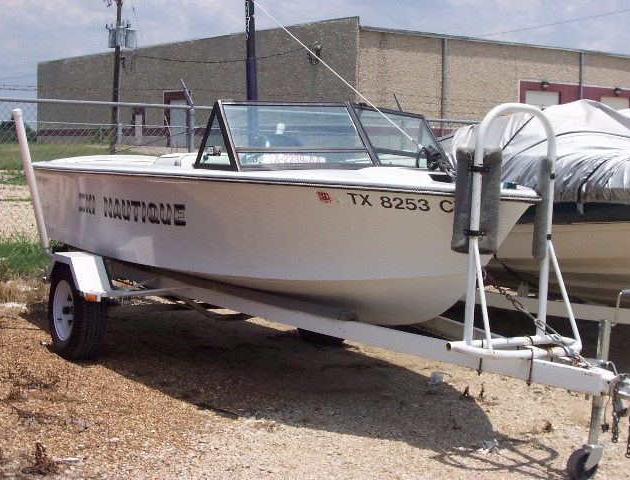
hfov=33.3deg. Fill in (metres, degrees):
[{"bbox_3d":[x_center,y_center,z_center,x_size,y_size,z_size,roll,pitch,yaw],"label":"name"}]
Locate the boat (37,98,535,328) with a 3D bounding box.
[{"bbox_3d":[-0.350,-0.235,7.076,1.920,1.271,5.160,0,5,-32],"label":"boat"}]

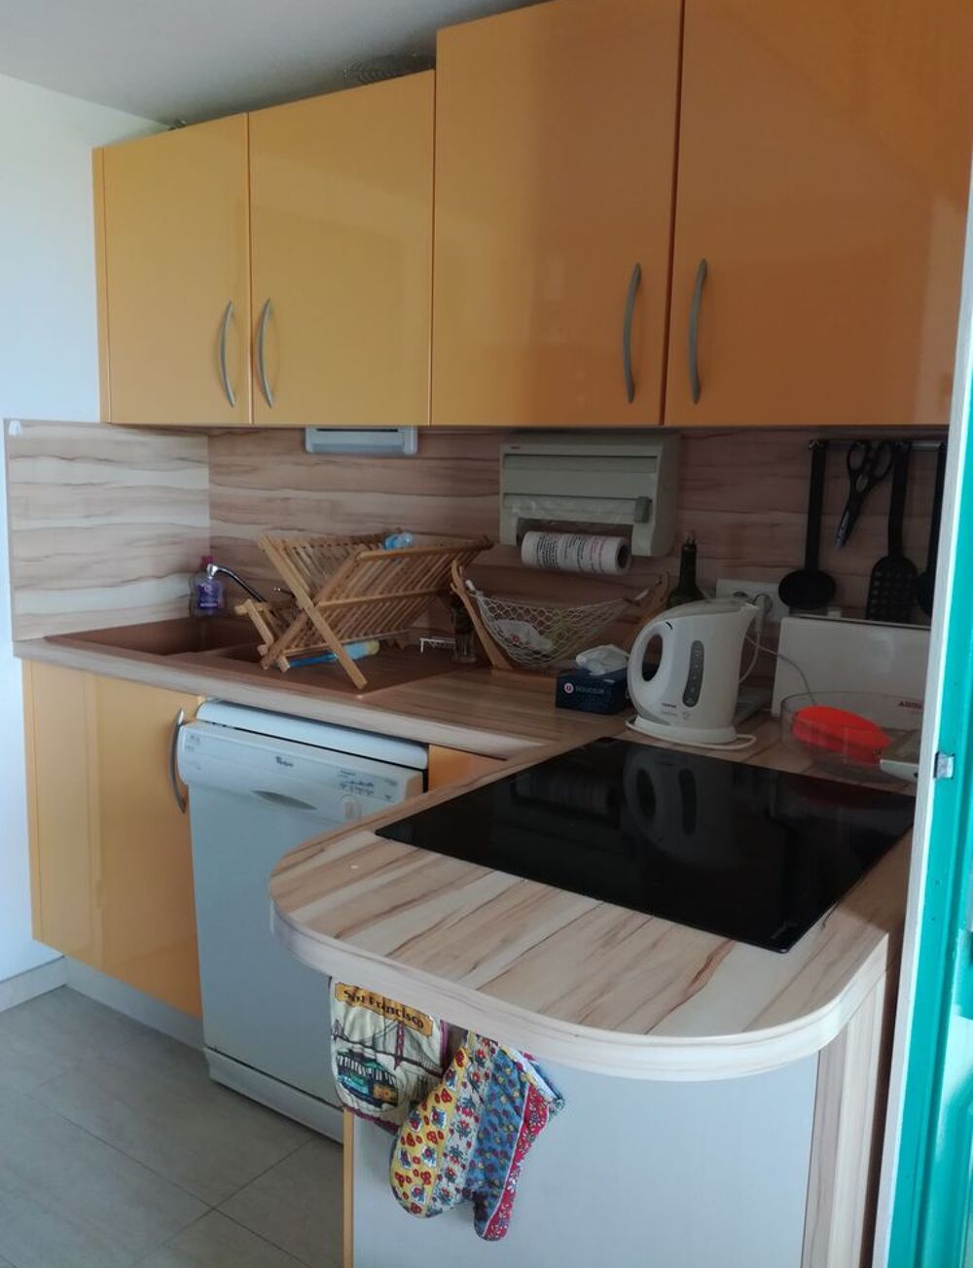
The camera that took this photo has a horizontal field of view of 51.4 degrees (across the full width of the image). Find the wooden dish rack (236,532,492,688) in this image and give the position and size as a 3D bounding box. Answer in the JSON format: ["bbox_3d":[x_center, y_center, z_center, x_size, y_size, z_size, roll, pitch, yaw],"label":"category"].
[{"bbox_3d":[-0.273,-0.076,2.277,0.360,0.286,0.440,8,11,34],"label":"wooden dish rack"}]

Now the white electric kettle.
[{"bbox_3d":[0.354,0.052,1.765,0.230,0.237,0.155,8,11,32],"label":"white electric kettle"}]

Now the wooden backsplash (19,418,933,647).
[{"bbox_3d":[-0.117,-0.157,2.059,2.010,0.526,0.620,8,11,34],"label":"wooden backsplash"}]

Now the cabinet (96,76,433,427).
[{"bbox_3d":[-0.431,-0.800,2.330,1.033,0.643,0.355,8,11,34],"label":"cabinet"}]

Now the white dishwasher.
[{"bbox_3d":[-0.218,0.573,2.203,0.599,0.860,0.598,8,11,34],"label":"white dishwasher"}]

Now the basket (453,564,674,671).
[{"bbox_3d":[0.158,-0.029,2.206,0.510,0.245,0.140,7,11,29],"label":"basket"}]

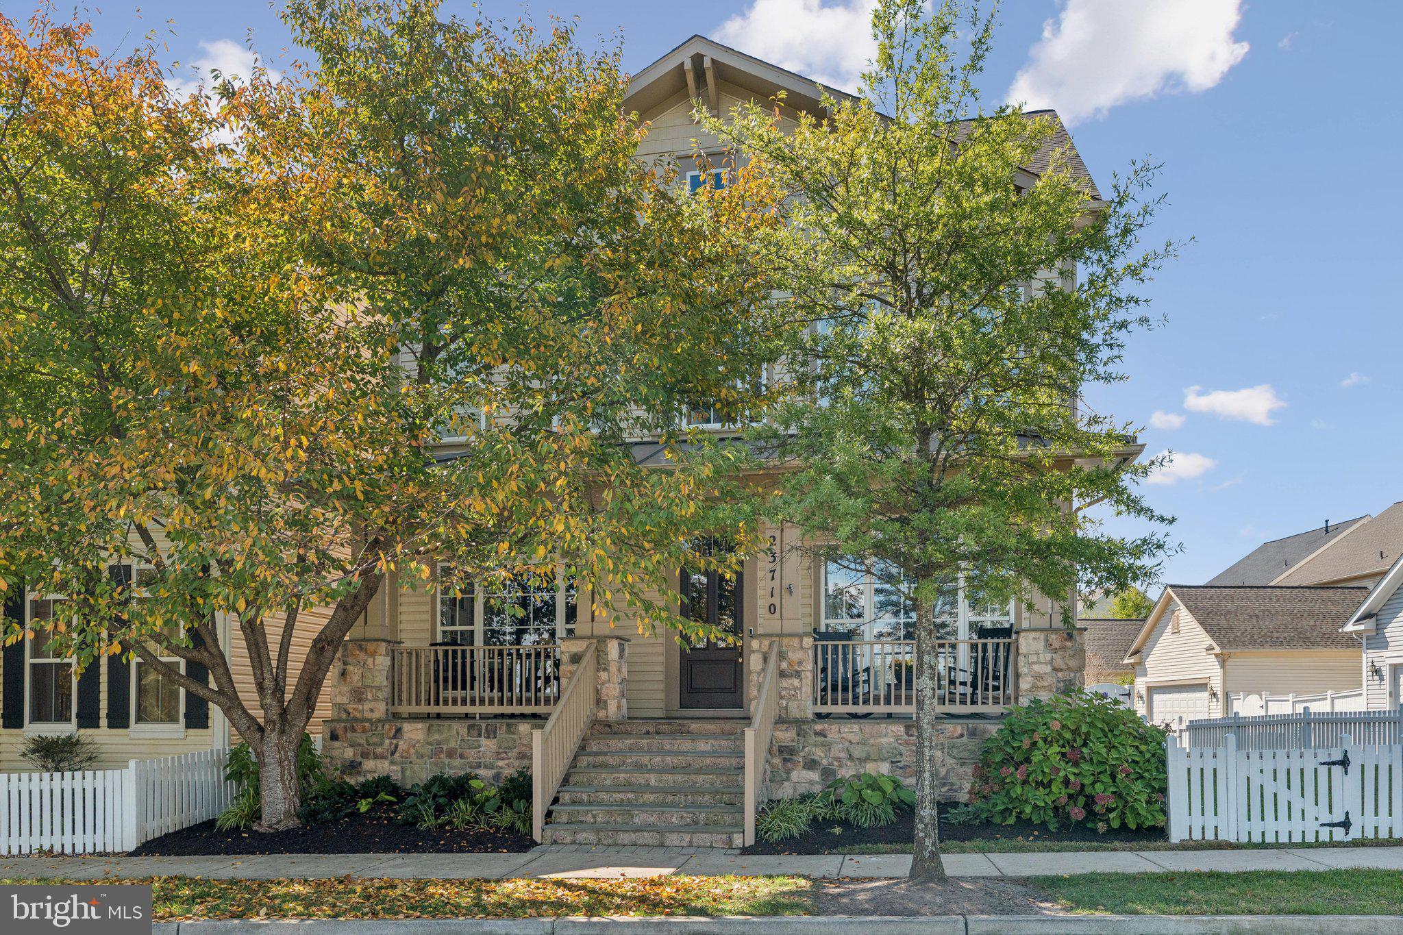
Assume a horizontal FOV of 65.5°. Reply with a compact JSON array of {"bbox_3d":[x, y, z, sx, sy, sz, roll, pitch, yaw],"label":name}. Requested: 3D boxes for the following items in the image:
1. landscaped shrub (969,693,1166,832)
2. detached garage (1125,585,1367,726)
[{"bbox_3d":[3.900,3.090,11.500,2.000,1.420,1.600,0,0,7],"label":"landscaped shrub"},{"bbox_3d":[21.100,7.350,40.700,7.600,5.800,7.500,0,0,-2],"label":"detached garage"}]

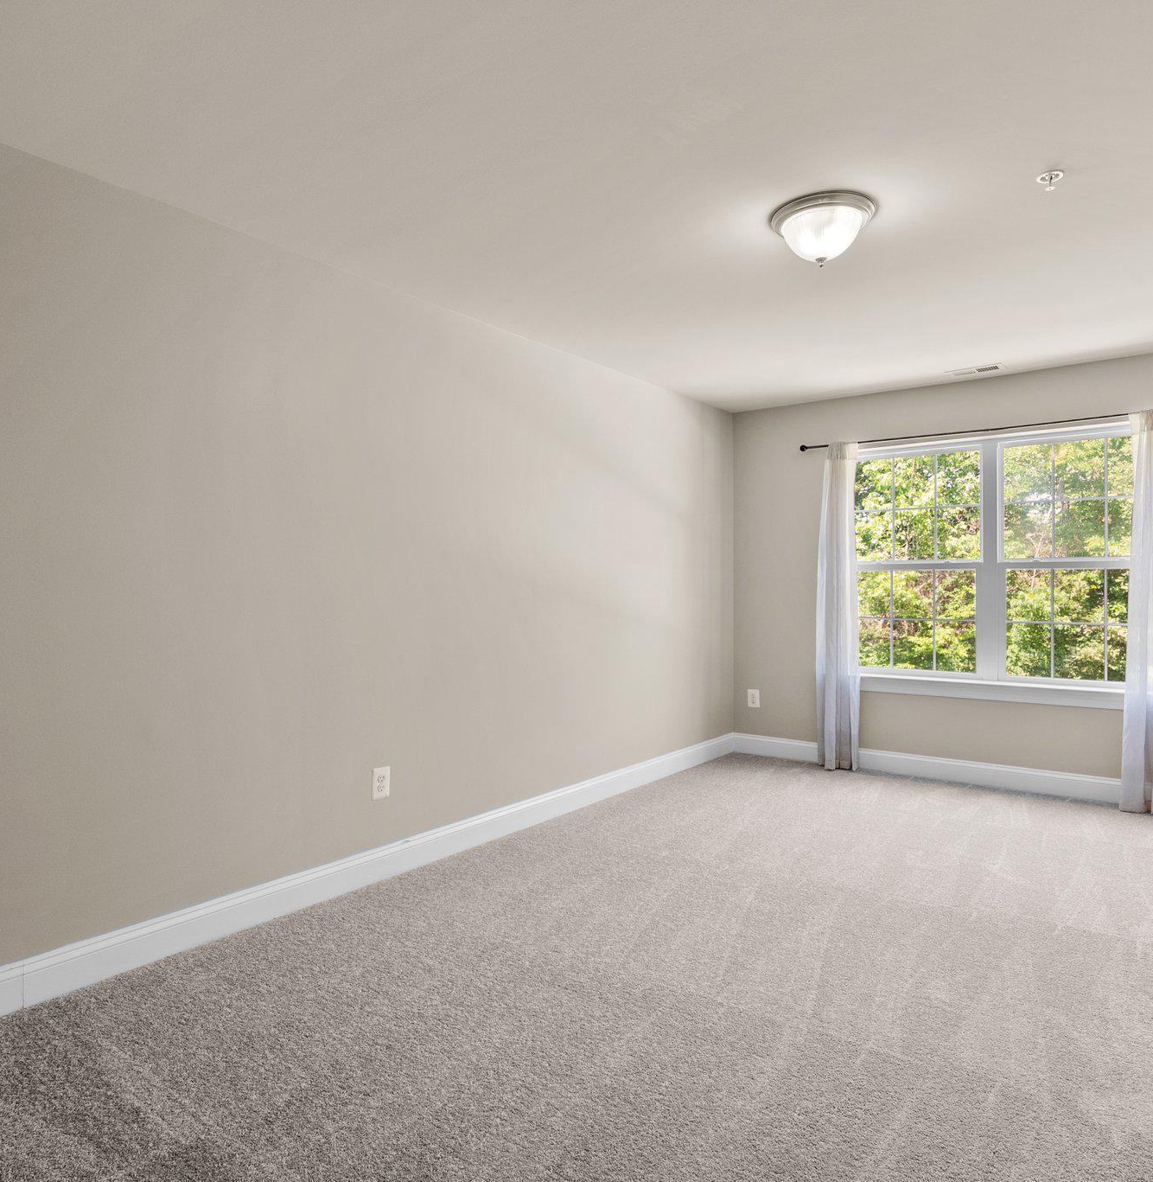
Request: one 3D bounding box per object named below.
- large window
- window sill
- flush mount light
[{"bbox_3d":[2.493,-0.189,4.744,1.810,1.470,0.100,0,0,38],"label":"large window"},{"bbox_3d":[2.477,0.591,4.723,1.950,0.105,0.100,0,0,38],"label":"window sill"},{"bbox_3d":[0.822,-1.170,2.632,0.344,0.172,0.344,0,0,0],"label":"flush mount light"}]

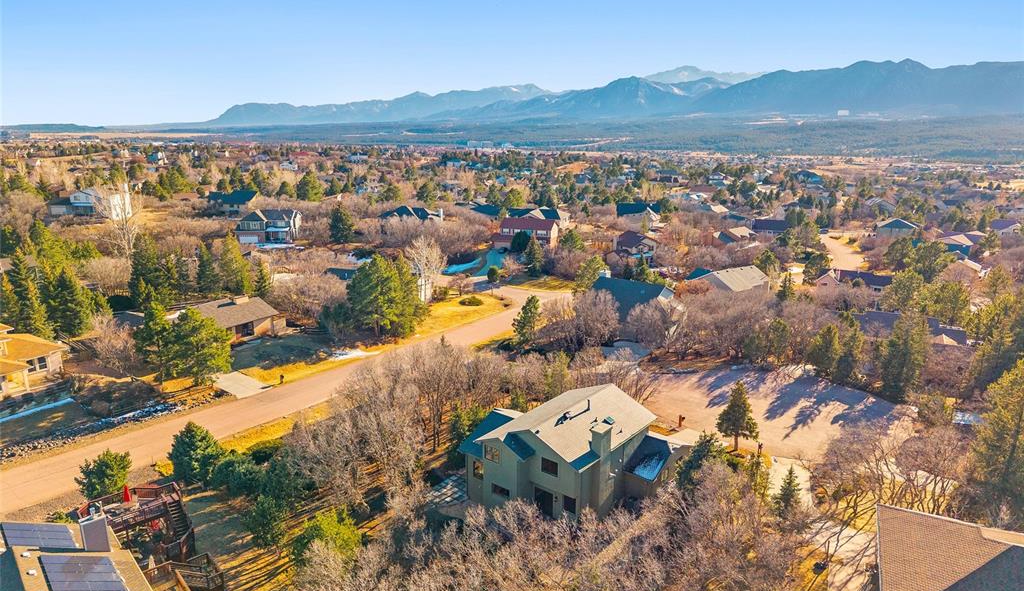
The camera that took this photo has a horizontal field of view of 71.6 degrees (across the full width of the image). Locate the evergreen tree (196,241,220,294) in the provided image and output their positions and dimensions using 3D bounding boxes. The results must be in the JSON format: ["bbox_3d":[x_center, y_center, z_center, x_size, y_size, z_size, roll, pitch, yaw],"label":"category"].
[{"bbox_3d":[-56.066,-4.858,129.952,4.250,9.620,4.250,0,14,0],"label":"evergreen tree"}]

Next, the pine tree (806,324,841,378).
[{"bbox_3d":[39.930,7.030,90.740,4.220,6.780,4.220,0,14,0],"label":"pine tree"}]

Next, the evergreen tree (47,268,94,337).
[{"bbox_3d":[-67.550,0.970,108.350,7.020,10.090,7.020,0,14,0],"label":"evergreen tree"}]

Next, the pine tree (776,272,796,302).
[{"bbox_3d":[46.180,-1.370,119.980,3.300,5.150,3.300,5,14,21],"label":"pine tree"}]

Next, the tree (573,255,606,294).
[{"bbox_3d":[14.340,-3.010,130.350,5.300,8.100,5.300,2,14,6],"label":"tree"}]

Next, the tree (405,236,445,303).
[{"bbox_3d":[-15.760,-4.590,127.100,6.990,11.890,6.990,0,14,0],"label":"tree"}]

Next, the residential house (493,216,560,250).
[{"bbox_3d":[2.910,-16.130,185.430,16.000,7.500,11.000,4,14,17],"label":"residential house"}]

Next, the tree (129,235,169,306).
[{"bbox_3d":[-62.405,-3.996,120.356,6.520,12.460,6.520,0,14,0],"label":"tree"}]

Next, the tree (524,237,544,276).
[{"bbox_3d":[4.661,-7.999,146.027,4.040,8.150,4.040,0,14,0],"label":"tree"}]

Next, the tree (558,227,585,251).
[{"bbox_3d":[14.910,-14.440,178.550,6.300,5.880,6.300,1,14,5],"label":"tree"}]

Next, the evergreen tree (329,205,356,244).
[{"bbox_3d":[-45.880,-19.150,189.740,6.680,10.080,6.680,0,14,0],"label":"evergreen tree"}]

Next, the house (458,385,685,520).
[{"bbox_3d":[5.950,13.580,62.780,16.000,7.600,15.400,10,17,36],"label":"house"}]

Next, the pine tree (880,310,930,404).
[{"bbox_3d":[41.190,6.410,75.060,5.000,9.960,5.000,8,15,29],"label":"pine tree"}]

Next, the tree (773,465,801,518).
[{"bbox_3d":[22.750,16.080,58.590,2.310,4.650,2.310,0,14,0],"label":"tree"}]

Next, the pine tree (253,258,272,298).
[{"bbox_3d":[-42.850,-2.910,122.700,3.500,7.090,3.500,-5,14,-19],"label":"pine tree"}]

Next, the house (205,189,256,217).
[{"bbox_3d":[-97.500,-32.710,250.270,16.000,9.000,12.000,-1,13,-3],"label":"house"}]

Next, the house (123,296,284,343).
[{"bbox_3d":[-43.400,3.640,98.970,11.500,5.100,18.500,9,16,34],"label":"house"}]

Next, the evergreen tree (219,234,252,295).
[{"bbox_3d":[-47.900,-5.250,124.190,5.800,10.940,5.800,-5,14,-21],"label":"evergreen tree"}]

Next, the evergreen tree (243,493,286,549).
[{"bbox_3d":[-18.686,16.950,53.279,3.180,4.350,3.180,0,14,0],"label":"evergreen tree"}]

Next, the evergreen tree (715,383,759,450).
[{"bbox_3d":[22.330,11.910,70.010,4.140,7.270,4.140,0,14,0],"label":"evergreen tree"}]

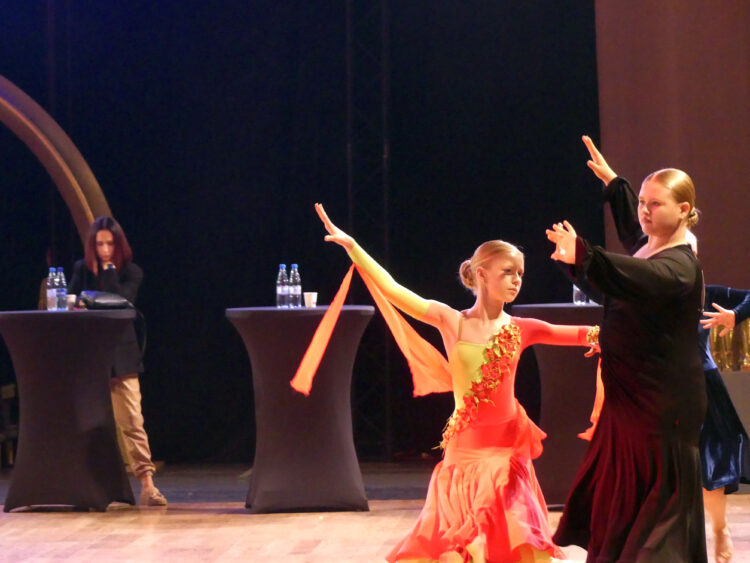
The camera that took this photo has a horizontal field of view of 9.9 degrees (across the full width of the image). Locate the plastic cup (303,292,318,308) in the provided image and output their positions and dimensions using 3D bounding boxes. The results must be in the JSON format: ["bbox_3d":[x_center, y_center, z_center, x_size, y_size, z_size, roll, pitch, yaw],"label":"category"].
[{"bbox_3d":[-0.343,0.102,23.200,0.076,0.083,0.076,-1,1,0],"label":"plastic cup"}]

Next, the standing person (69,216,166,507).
[{"bbox_3d":[-1.414,0.439,23.800,0.530,1.600,0.480,-1,1,6],"label":"standing person"}]

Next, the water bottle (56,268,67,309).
[{"bbox_3d":[-1.698,0.039,23.500,0.066,0.236,0.066,-1,1,0],"label":"water bottle"}]

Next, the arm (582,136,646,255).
[{"bbox_3d":[0.827,-0.292,14.900,0.170,0.430,0.200,-26,6,-10],"label":"arm"}]

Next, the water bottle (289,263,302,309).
[{"bbox_3d":[-0.424,0.027,23.200,0.066,0.236,0.066,-1,1,0],"label":"water bottle"}]

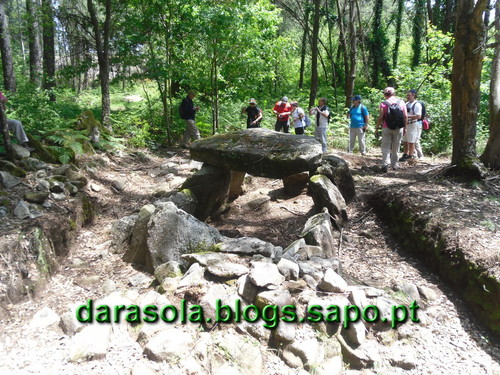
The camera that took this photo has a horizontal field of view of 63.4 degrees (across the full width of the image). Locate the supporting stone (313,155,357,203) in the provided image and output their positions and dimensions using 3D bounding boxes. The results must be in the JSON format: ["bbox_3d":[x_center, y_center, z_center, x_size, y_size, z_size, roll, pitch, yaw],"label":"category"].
[{"bbox_3d":[1.445,-0.151,6.835,0.640,0.770,0.750,-2,11,-10],"label":"supporting stone"}]

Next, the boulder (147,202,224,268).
[{"bbox_3d":[-0.681,0.481,4.338,0.780,0.588,0.450,2,11,10],"label":"boulder"}]

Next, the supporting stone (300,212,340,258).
[{"bbox_3d":[0.782,0.502,4.484,0.400,0.393,0.480,-3,11,-15],"label":"supporting stone"}]

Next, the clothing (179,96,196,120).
[{"bbox_3d":[-1.821,-2.292,11.780,0.460,0.701,0.500,0,10,0],"label":"clothing"}]

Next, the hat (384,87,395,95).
[{"bbox_3d":[2.896,-2.004,8.396,0.180,0.160,0.250,1,10,8],"label":"hat"}]

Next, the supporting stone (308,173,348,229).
[{"bbox_3d":[1.118,0.159,5.723,0.400,0.621,0.620,-3,11,-15],"label":"supporting stone"}]

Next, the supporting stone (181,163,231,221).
[{"bbox_3d":[-0.666,0.036,6.056,0.660,0.783,0.750,3,11,15],"label":"supporting stone"}]

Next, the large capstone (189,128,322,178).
[{"bbox_3d":[0.088,-0.613,6.496,2.050,0.620,1.500,0,10,0],"label":"large capstone"}]

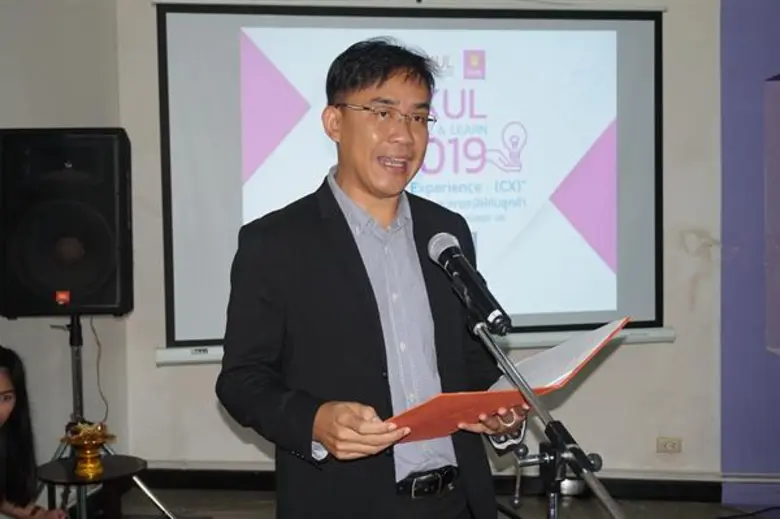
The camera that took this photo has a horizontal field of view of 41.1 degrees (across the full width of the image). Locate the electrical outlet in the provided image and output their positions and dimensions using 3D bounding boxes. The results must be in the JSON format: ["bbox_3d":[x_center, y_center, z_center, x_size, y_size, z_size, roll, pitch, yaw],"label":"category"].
[{"bbox_3d":[1.315,0.877,4.900,0.118,0.073,0.015,-1,3,8],"label":"electrical outlet"}]

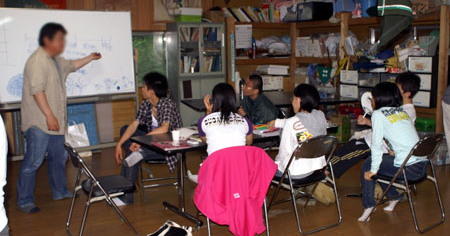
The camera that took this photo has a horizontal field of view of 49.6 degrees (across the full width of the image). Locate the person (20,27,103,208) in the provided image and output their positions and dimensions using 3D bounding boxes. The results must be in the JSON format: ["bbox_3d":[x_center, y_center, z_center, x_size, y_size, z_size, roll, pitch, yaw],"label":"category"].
[{"bbox_3d":[-1.570,-0.039,4.780,0.760,1.730,0.550,-3,9,-11],"label":"person"}]

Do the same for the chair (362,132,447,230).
[{"bbox_3d":[1.518,0.495,4.051,0.460,0.765,0.490,-6,9,-40],"label":"chair"}]

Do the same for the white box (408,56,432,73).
[{"bbox_3d":[2.602,-0.684,6.223,0.340,0.210,0.320,-7,10,-36],"label":"white box"}]

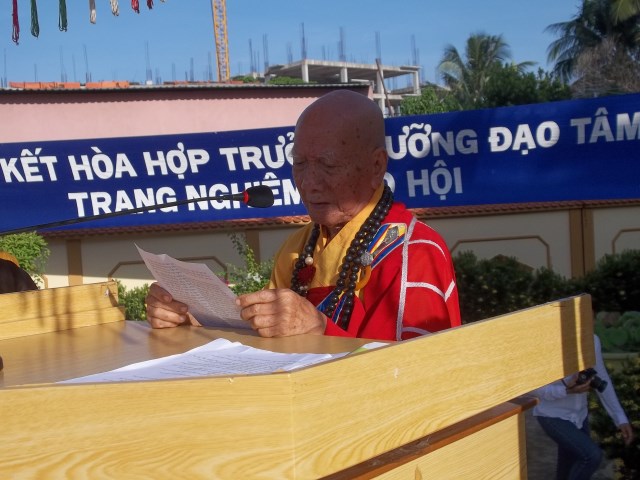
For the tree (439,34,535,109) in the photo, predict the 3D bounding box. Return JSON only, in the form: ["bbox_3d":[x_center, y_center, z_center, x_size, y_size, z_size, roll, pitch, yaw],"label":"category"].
[{"bbox_3d":[9.000,-4.600,45.000,5.200,12.300,5.200,-3,0,11],"label":"tree"}]

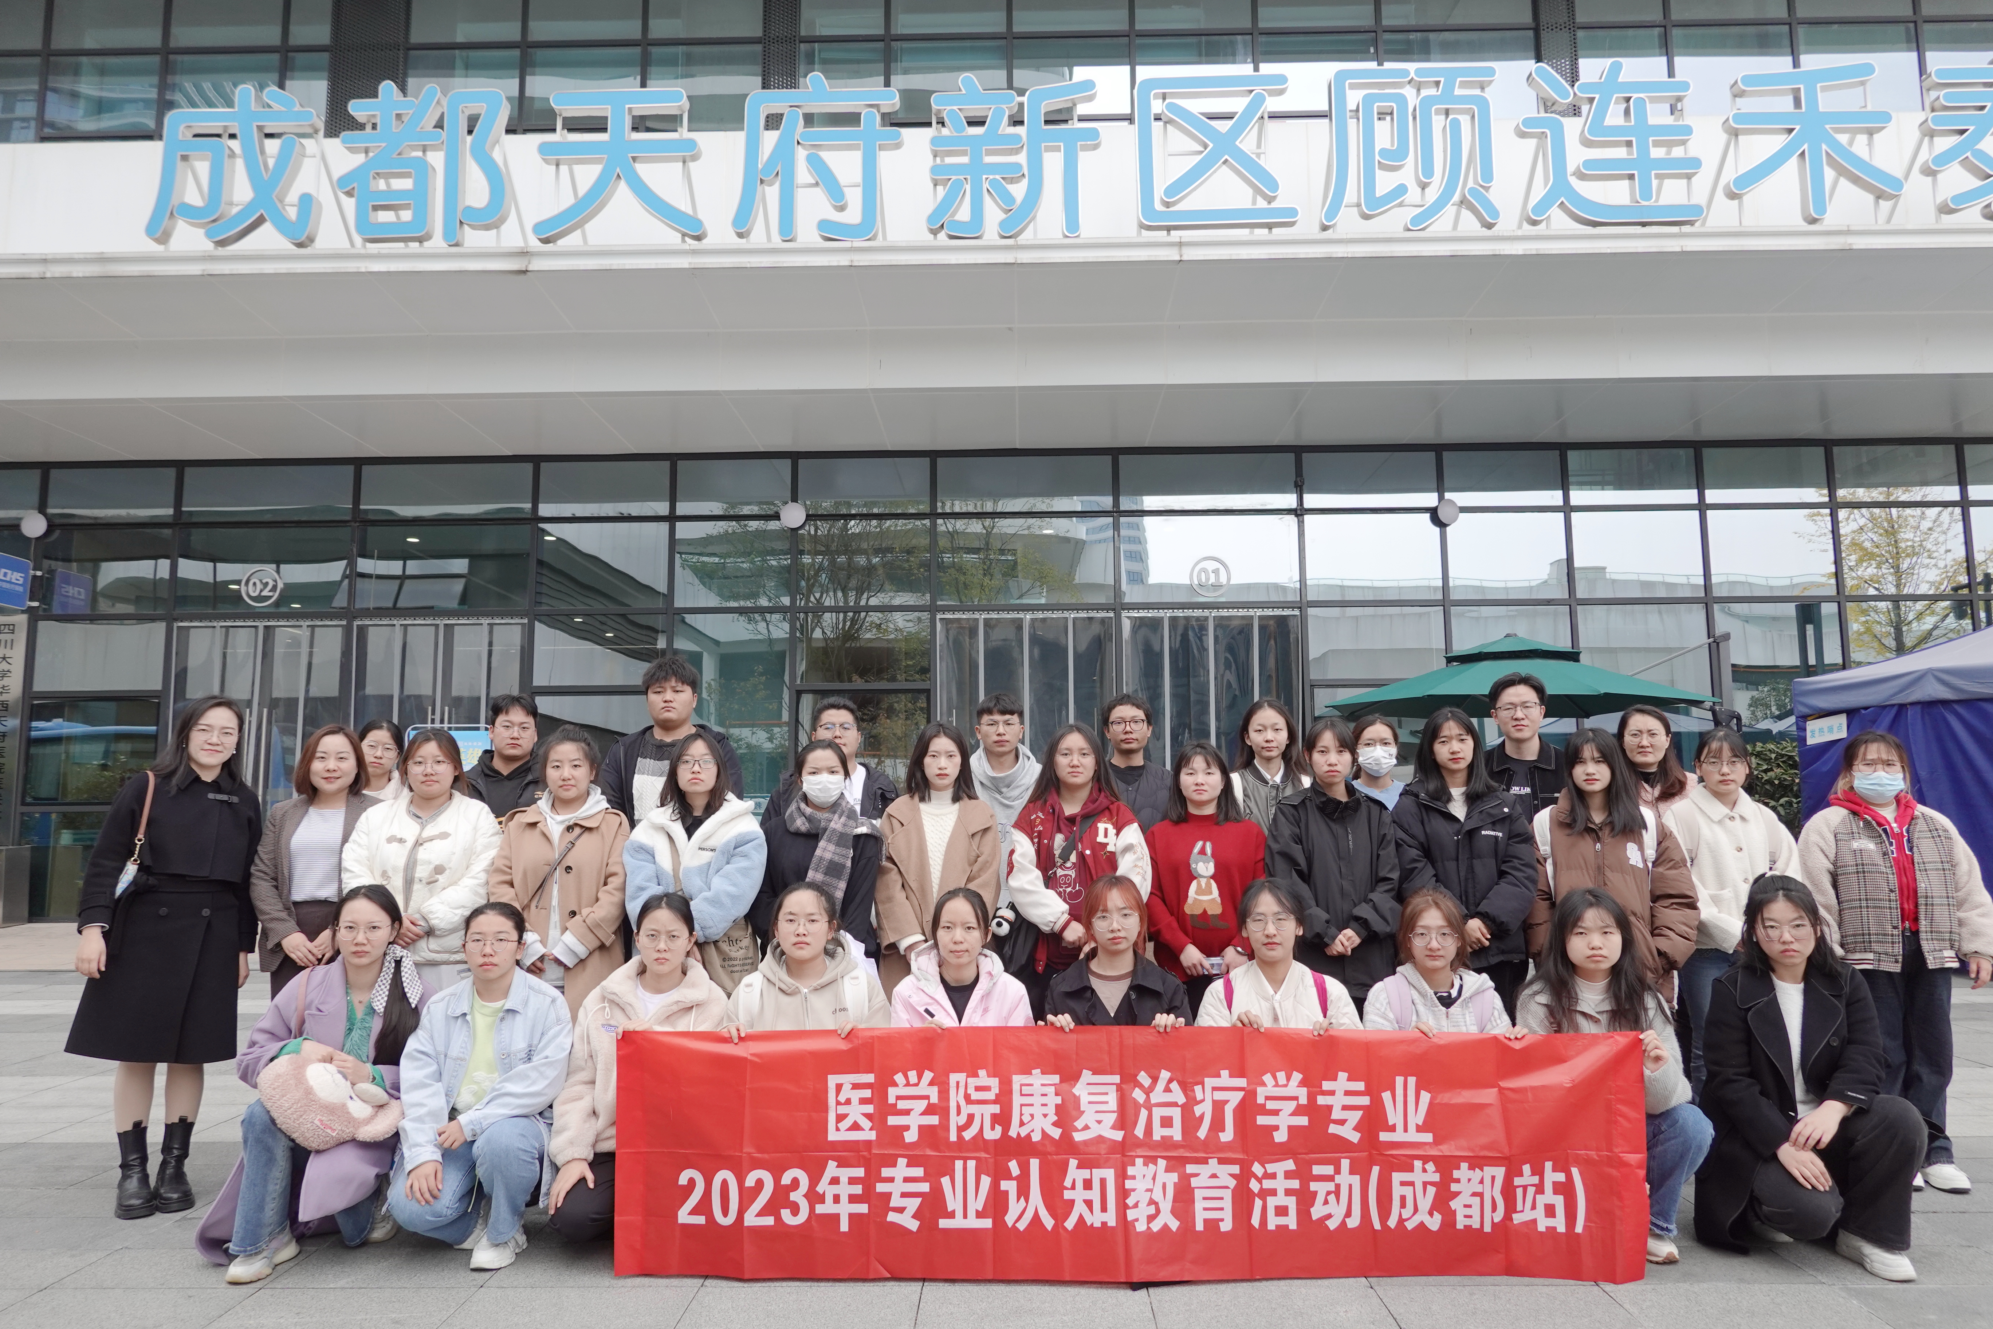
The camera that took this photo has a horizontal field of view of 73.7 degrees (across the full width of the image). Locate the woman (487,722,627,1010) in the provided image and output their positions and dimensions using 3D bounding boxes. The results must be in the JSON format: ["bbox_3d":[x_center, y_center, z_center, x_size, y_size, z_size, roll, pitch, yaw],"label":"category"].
[{"bbox_3d":[-1.569,1.014,4.742,0.520,1.585,0.350,1,-6,-10],"label":"woman"}]

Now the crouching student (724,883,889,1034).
[{"bbox_3d":[-0.586,1.216,4.142,0.570,1.061,0.660,0,-6,-2],"label":"crouching student"}]

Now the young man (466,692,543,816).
[{"bbox_3d":[-1.999,0.990,5.361,0.520,1.739,0.340,1,-6,-12],"label":"young man"}]

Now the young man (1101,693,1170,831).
[{"bbox_3d":[0.543,0.974,5.323,0.500,1.716,0.330,-1,-6,5],"label":"young man"}]

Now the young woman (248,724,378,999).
[{"bbox_3d":[-2.401,1.012,4.704,0.500,1.599,0.340,1,-6,-13],"label":"young woman"}]

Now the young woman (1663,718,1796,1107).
[{"bbox_3d":[2.659,1.000,4.805,0.520,1.544,0.340,-2,-6,15],"label":"young woman"}]

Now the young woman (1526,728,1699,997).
[{"bbox_3d":[2.262,0.996,4.792,0.620,1.538,0.400,-3,-7,24],"label":"young woman"}]

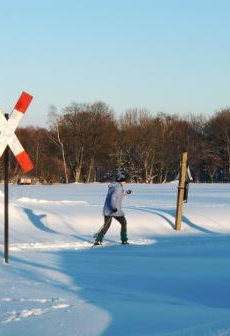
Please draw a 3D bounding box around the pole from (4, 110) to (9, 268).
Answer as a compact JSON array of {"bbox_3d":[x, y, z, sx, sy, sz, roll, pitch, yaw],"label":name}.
[{"bbox_3d":[-1.508,0.286,13.700,0.060,2.110,0.060,0,0,0],"label":"pole"}]

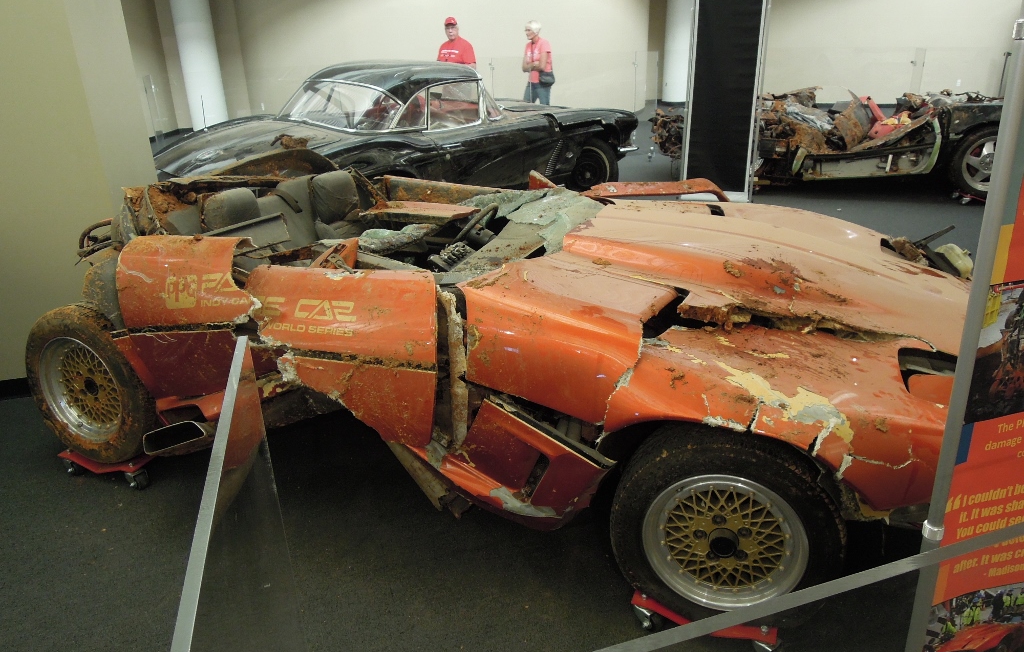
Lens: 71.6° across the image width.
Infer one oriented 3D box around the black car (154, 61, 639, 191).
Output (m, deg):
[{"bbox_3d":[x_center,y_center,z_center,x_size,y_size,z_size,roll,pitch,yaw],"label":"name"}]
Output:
[{"bbox_3d":[-0.847,-1.488,6.163,4.480,1.330,1.790,-22,30,-40],"label":"black car"}]

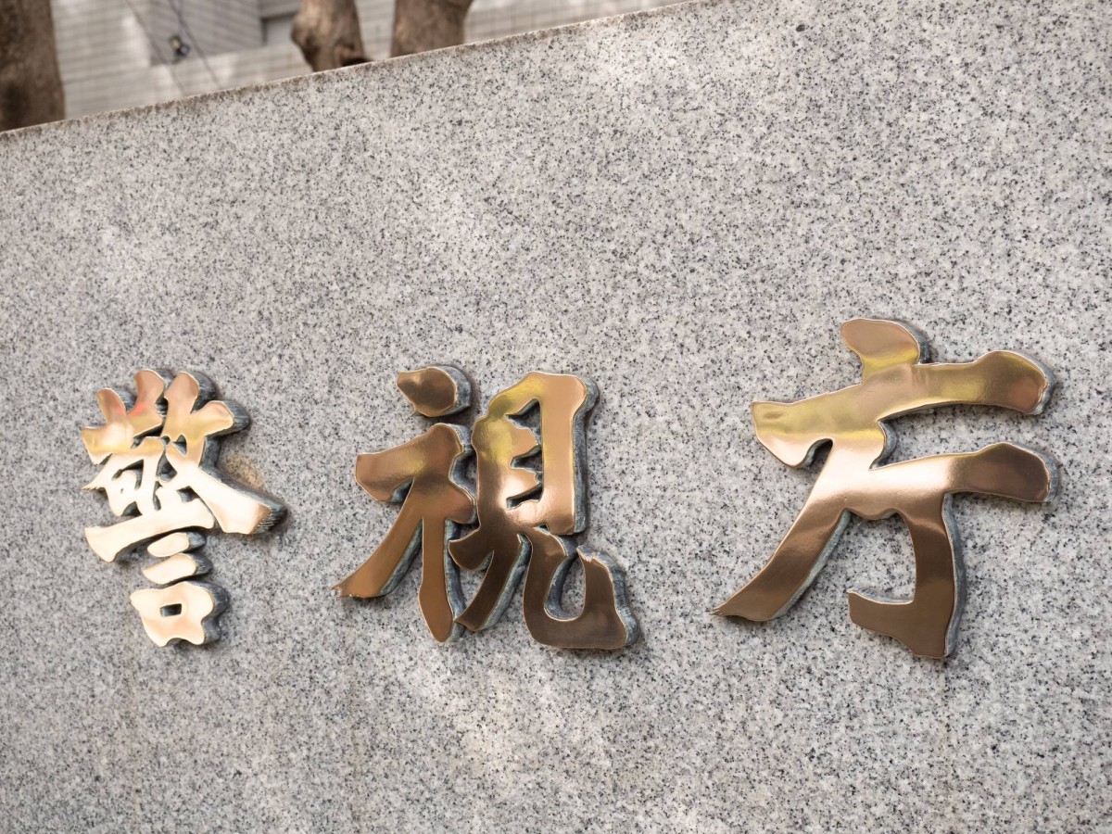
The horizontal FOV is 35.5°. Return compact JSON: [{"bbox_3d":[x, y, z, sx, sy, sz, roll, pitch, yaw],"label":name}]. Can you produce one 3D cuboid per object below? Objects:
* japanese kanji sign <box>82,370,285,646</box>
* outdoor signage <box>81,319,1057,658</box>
[{"bbox_3d":[-0.499,0.120,2.317,0.333,0.373,0.031,-3,0,31],"label":"japanese kanji sign"},{"bbox_3d":[-0.073,0.099,2.057,1.332,0.373,0.031,-3,0,31],"label":"outdoor signage"}]

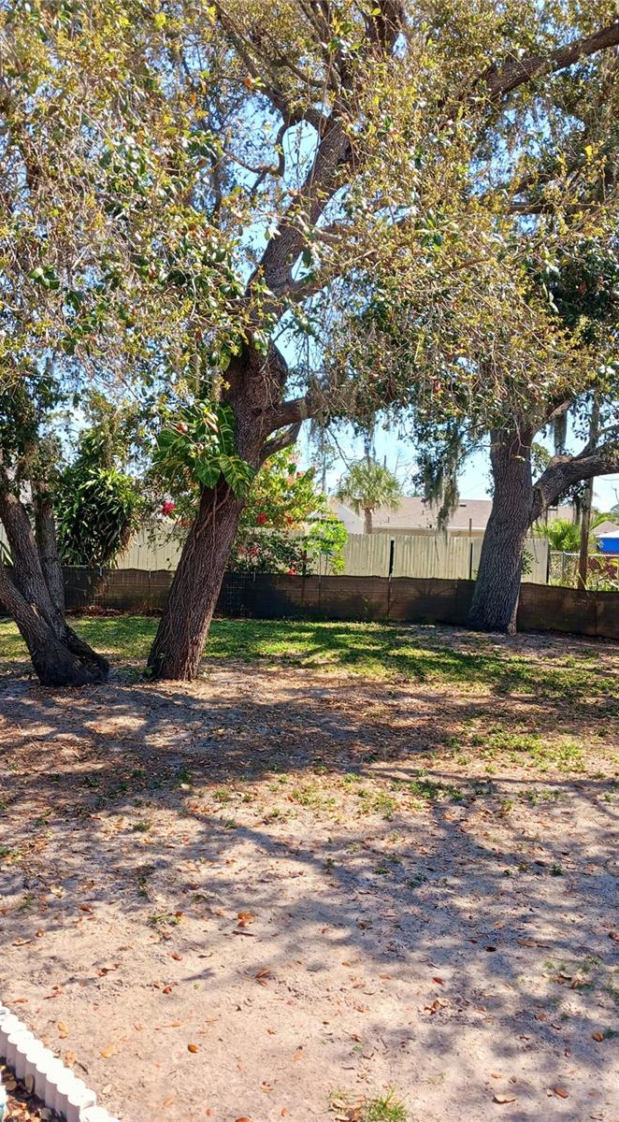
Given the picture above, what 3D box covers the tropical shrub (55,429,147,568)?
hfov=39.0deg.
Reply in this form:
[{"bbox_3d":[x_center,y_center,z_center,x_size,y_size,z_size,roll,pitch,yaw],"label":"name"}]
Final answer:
[{"bbox_3d":[-4.326,-0.992,18.200,1.860,3.430,1.800,1,1,0],"label":"tropical shrub"}]

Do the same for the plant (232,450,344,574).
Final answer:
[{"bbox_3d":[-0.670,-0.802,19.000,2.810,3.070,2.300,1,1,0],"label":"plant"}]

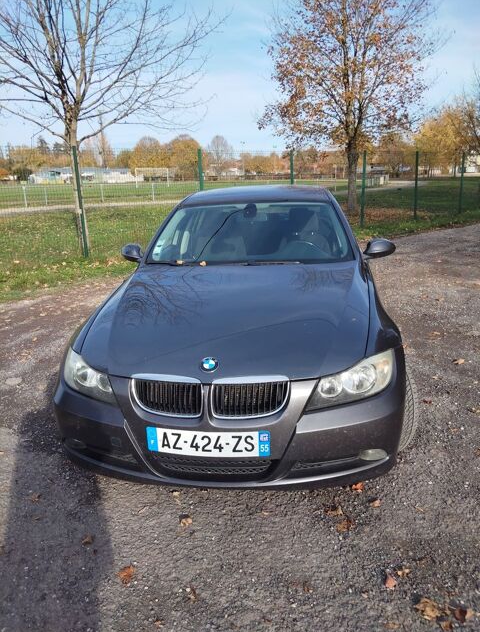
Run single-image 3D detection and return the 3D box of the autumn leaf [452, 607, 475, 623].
[{"bbox_3d":[0.776,1.037,1.605,0.075,0.030,0.050,-3,17,0],"label":"autumn leaf"}]

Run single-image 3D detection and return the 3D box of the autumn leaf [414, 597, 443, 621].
[{"bbox_3d":[0.666,1.034,1.633,0.100,0.030,0.088,3,18,19],"label":"autumn leaf"}]

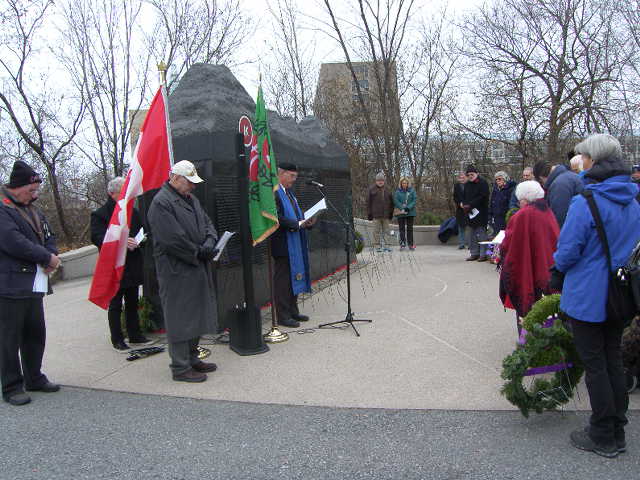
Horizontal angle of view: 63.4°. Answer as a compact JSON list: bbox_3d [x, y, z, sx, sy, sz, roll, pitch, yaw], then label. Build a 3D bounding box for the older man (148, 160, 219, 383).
[{"bbox_3d":[-1.064,0.246,4.103,0.430,1.700,0.520,1,7,23],"label":"older man"}]

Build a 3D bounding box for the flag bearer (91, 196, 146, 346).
[{"bbox_3d":[-1.922,0.193,5.066,0.420,1.660,0.540,3,7,38],"label":"flag bearer"}]

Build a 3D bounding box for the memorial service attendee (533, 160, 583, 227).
[{"bbox_3d":[2.620,-0.013,5.644,0.480,1.700,0.550,2,7,24],"label":"memorial service attendee"}]

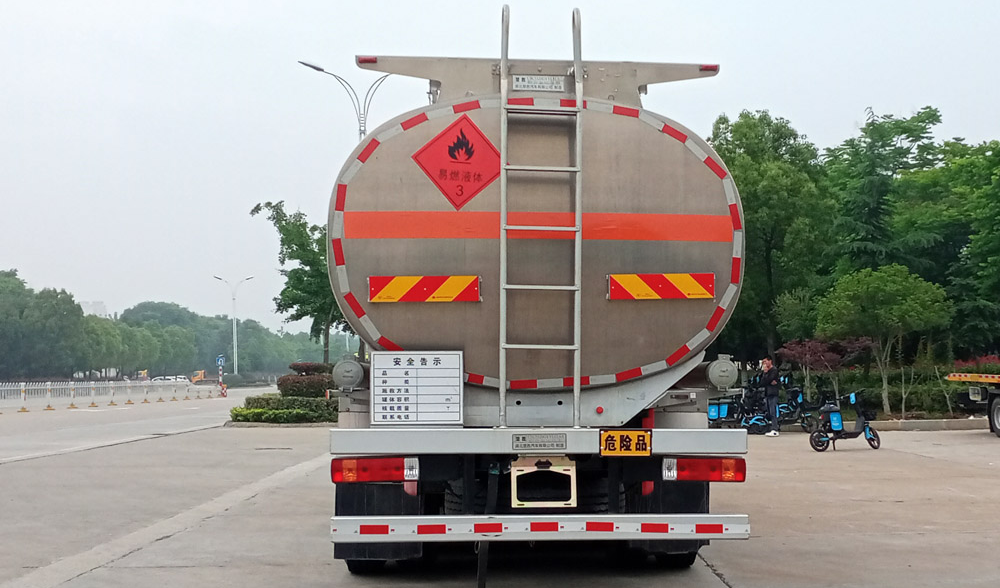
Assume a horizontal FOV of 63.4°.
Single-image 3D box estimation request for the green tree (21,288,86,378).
[{"bbox_3d":[-36.431,3.712,66.000,5.600,8.600,5.500,0,-5,0],"label":"green tree"}]

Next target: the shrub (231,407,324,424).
[{"bbox_3d":[-5.646,3.152,20.900,2.700,0.450,1.000,0,-5,0],"label":"shrub"}]

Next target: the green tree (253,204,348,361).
[{"bbox_3d":[-5.898,0.241,26.000,4.100,7.100,4.000,0,-5,0],"label":"green tree"}]

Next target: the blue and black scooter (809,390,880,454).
[{"bbox_3d":[6.117,2.236,14.300,1.550,1.100,0.620,2,-5,-20],"label":"blue and black scooter"}]

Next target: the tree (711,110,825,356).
[{"bbox_3d":[8.464,-1.245,25.500,4.200,9.200,4.200,0,-5,0],"label":"tree"}]

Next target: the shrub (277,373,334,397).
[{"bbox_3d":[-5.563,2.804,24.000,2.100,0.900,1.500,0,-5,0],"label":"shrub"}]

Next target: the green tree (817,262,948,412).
[{"bbox_3d":[9.744,1.128,20.500,3.450,3.800,3.200,0,-5,0],"label":"green tree"}]

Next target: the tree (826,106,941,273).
[{"bbox_3d":[12.936,-1.513,27.500,4.400,9.600,4.200,0,-5,0],"label":"tree"}]

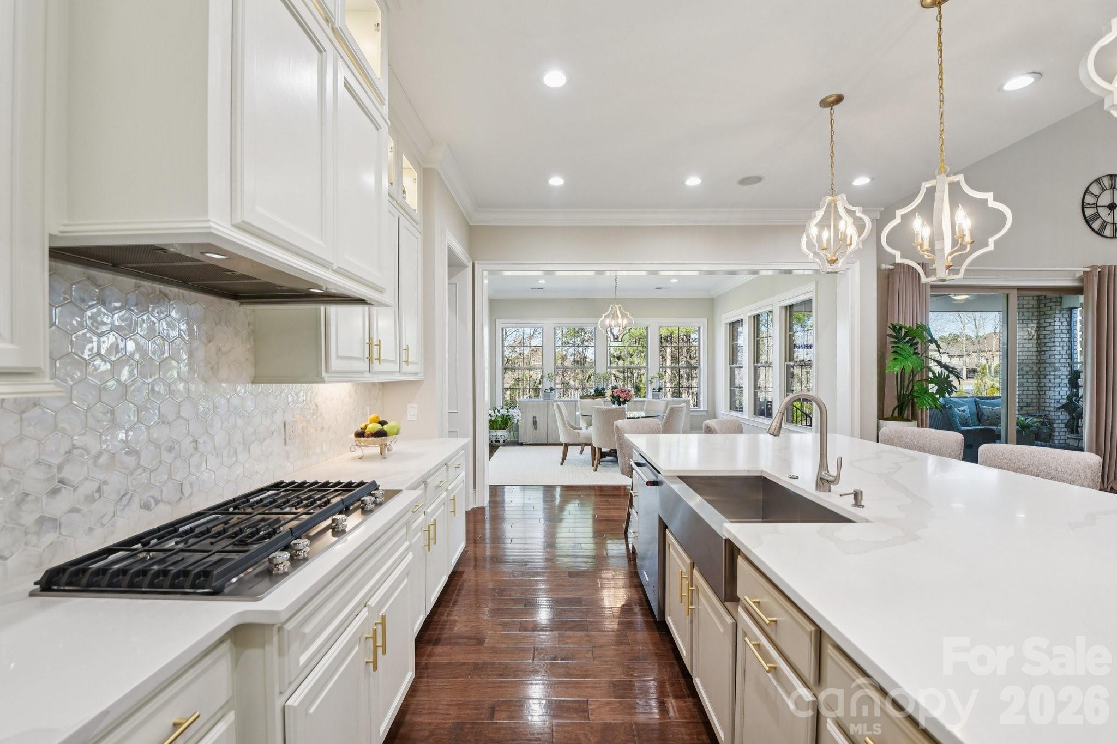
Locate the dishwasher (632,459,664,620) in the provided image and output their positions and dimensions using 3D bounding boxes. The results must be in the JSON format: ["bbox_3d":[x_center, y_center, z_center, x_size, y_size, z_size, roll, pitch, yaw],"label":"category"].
[{"bbox_3d":[0.800,0.925,2.700,0.620,0.780,0.600,0,0,0],"label":"dishwasher"}]

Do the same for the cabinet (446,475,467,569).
[{"bbox_3d":[-0.975,0.990,3.170,0.600,0.570,0.520,0,0,0],"label":"cabinet"}]

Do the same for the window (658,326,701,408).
[{"bbox_3d":[2.480,-0.115,9.500,0.860,1.670,0.100,0,0,0],"label":"window"}]

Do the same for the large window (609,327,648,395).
[{"bbox_3d":[1.418,-0.100,9.450,0.840,1.650,0.120,0,0,0],"label":"large window"}]

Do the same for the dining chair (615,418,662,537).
[{"bbox_3d":[0.720,0.900,3.880,0.470,0.980,0.600,0,0,0],"label":"dining chair"}]

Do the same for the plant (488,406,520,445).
[{"bbox_3d":[-1.030,1.010,8.850,0.630,0.770,0.580,0,0,0],"label":"plant"}]

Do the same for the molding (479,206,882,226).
[{"bbox_3d":[1.175,-1.580,4.730,4.170,0.150,0.120,0,0,0],"label":"molding"}]

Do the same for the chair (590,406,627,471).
[{"bbox_3d":[0.770,0.925,6.750,0.500,0.920,0.620,0,0,15],"label":"chair"}]

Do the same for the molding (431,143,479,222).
[{"bbox_3d":[-0.843,-1.563,4.015,0.100,0.143,1.380,0,0,0],"label":"molding"}]

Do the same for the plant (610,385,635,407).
[{"bbox_3d":[1.010,0.405,7.370,0.390,0.370,0.380,0,0,0],"label":"plant"}]

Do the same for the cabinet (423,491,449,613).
[{"bbox_3d":[-0.975,0.990,2.640,0.600,0.570,0.490,0,0,0],"label":"cabinet"}]

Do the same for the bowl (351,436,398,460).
[{"bbox_3d":[-1.035,0.417,2.620,0.260,0.120,0.240,0,0,0],"label":"bowl"}]

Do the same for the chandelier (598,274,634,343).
[{"bbox_3d":[0.885,-1.050,7.170,0.560,1.190,0.560,0,0,0],"label":"chandelier"}]

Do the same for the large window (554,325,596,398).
[{"bbox_3d":[0.337,-0.100,9.450,0.850,1.650,0.120,0,0,0],"label":"large window"}]

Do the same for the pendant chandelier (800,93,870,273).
[{"bbox_3d":[1.670,-1.130,2.845,0.440,1.050,0.440,0,0,-32],"label":"pendant chandelier"}]

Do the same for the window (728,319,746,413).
[{"bbox_3d":[3.200,-0.100,8.280,0.120,1.640,0.870,0,0,0],"label":"window"}]

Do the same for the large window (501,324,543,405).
[{"bbox_3d":[-0.745,-0.100,9.450,0.840,1.650,0.120,0,0,0],"label":"large window"}]

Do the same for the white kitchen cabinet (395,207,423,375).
[{"bbox_3d":[-1.115,-0.480,3.030,0.320,1.000,0.510,0,0,0],"label":"white kitchen cabinet"}]

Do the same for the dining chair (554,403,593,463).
[{"bbox_3d":[0.270,0.945,7.130,0.630,0.930,0.530,0,0,7],"label":"dining chair"}]

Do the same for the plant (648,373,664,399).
[{"bbox_3d":[1.930,0.275,9.140,0.310,0.510,0.240,0,0,0],"label":"plant"}]

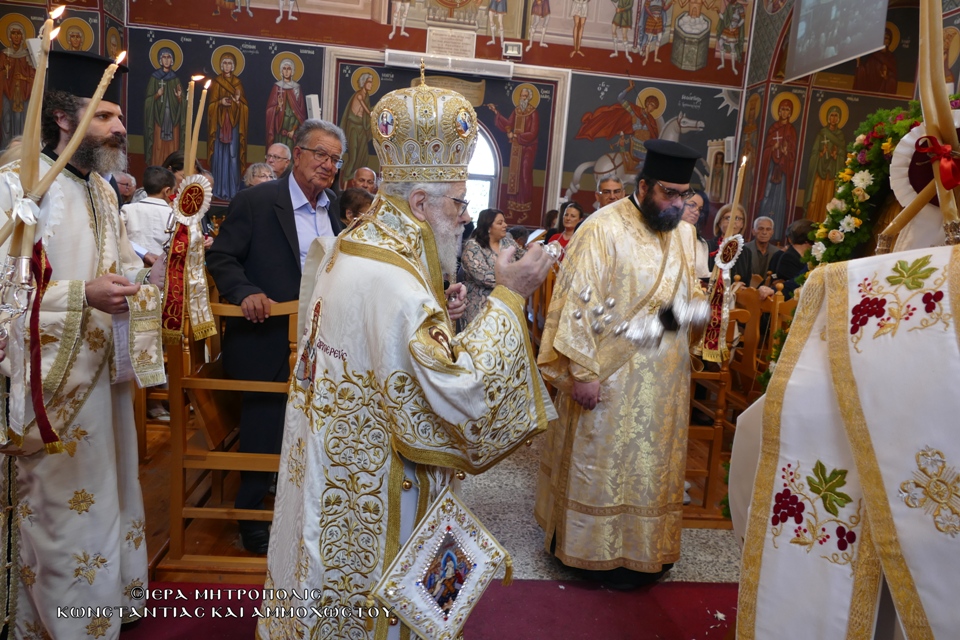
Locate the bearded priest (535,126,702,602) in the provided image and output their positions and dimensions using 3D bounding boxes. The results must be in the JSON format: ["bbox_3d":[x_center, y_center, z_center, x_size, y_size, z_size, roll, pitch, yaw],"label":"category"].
[{"bbox_3d":[0.608,0.190,2.719,0.600,1.800,0.480,-1,9,-33],"label":"bearded priest"}]

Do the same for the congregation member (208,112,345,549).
[{"bbox_3d":[-0.790,0.086,2.596,0.560,1.730,0.430,-1,9,-36],"label":"congregation member"}]

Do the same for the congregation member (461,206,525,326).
[{"bbox_3d":[0.004,-0.068,5.000,0.360,1.513,0.460,11,10,40],"label":"congregation member"}]

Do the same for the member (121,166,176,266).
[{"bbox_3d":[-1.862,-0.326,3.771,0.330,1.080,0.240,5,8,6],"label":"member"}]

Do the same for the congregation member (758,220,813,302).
[{"bbox_3d":[2.246,0.071,4.906,0.420,1.609,0.500,10,9,36],"label":"congregation member"}]

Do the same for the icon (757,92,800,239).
[{"bbox_3d":[2.848,-1.462,6.350,0.340,1.361,0.030,4,8,-6],"label":"icon"}]

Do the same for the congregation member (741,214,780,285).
[{"bbox_3d":[2.263,-0.041,5.609,0.480,1.646,0.320,7,8,17],"label":"congregation member"}]

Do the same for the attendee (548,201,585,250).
[{"bbox_3d":[0.673,-0.168,5.658,0.440,1.640,0.300,4,8,0],"label":"attendee"}]

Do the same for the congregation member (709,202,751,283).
[{"bbox_3d":[1.671,0.023,4.710,0.460,1.667,0.320,6,8,8],"label":"congregation member"}]

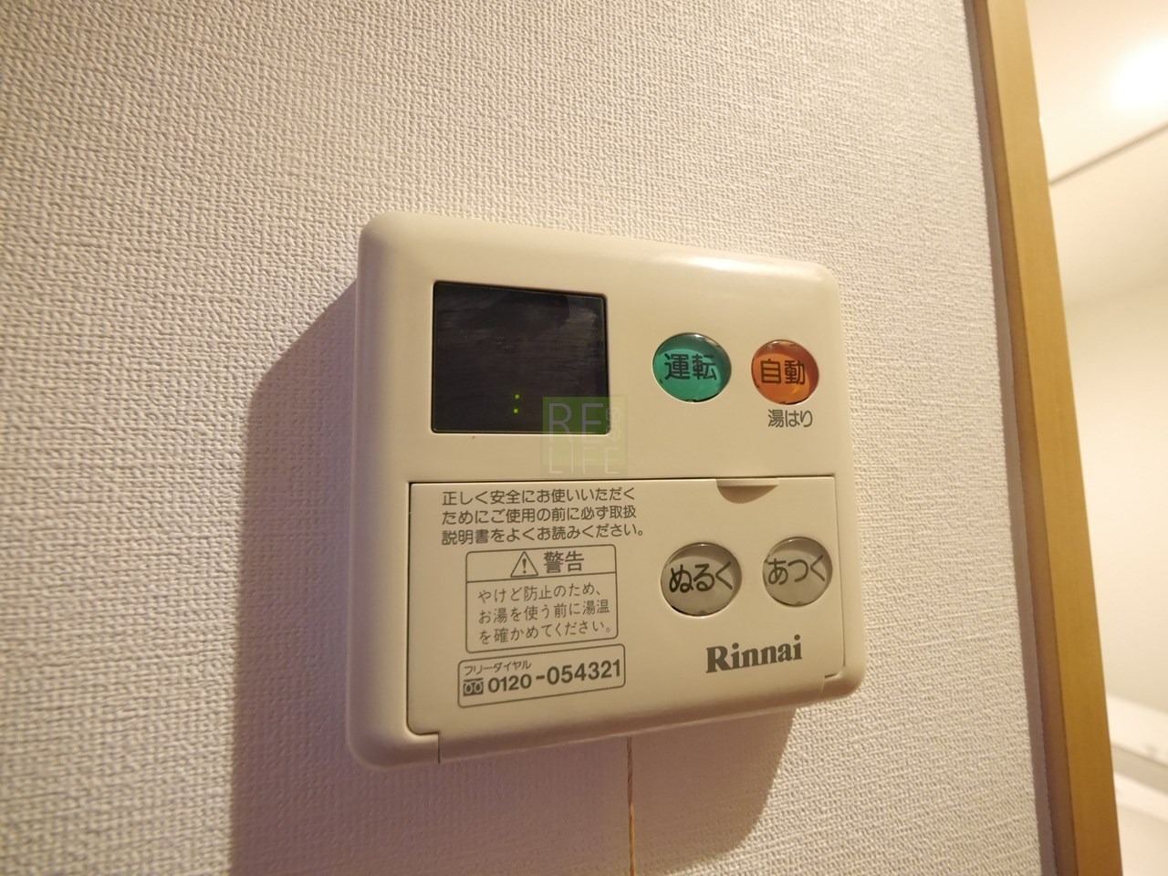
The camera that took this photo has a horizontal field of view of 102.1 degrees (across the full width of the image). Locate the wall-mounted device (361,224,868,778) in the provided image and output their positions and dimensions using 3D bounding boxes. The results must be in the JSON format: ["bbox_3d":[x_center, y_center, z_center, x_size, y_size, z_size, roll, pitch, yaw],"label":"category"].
[{"bbox_3d":[0.011,0.009,0.123,0.129,0.120,0.019,0,-5,-14],"label":"wall-mounted device"}]

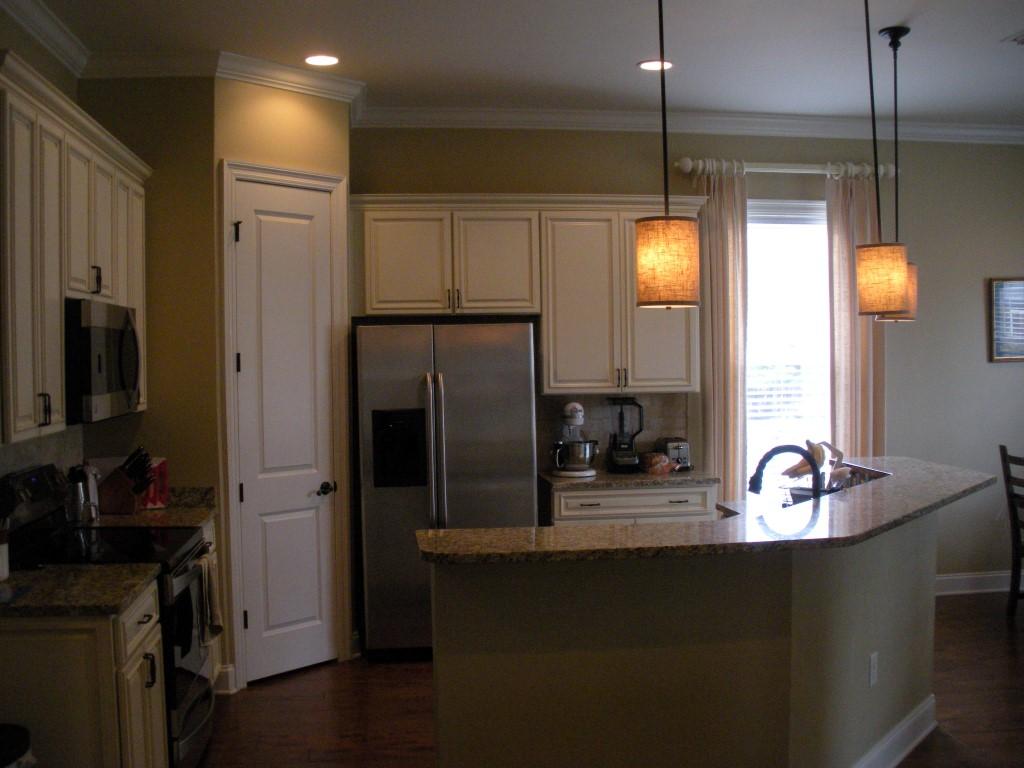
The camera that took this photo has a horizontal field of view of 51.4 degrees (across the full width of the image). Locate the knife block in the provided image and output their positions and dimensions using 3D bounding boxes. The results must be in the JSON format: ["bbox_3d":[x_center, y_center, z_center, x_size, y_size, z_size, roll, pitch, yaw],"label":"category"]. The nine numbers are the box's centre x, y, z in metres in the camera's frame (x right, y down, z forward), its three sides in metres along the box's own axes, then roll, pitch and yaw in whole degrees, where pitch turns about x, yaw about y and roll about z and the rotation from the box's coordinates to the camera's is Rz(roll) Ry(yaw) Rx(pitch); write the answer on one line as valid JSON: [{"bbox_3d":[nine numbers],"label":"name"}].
[{"bbox_3d":[-1.732,0.467,4.692,0.165,0.205,0.100,-1,2,-7],"label":"knife block"}]

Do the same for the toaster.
[{"bbox_3d":[0.942,0.408,6.203,0.150,0.180,0.260,-1,2,-3],"label":"toaster"}]

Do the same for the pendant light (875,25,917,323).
[{"bbox_3d":[1.693,-0.923,4.692,0.190,1.284,0.190,-1,2,-7],"label":"pendant light"}]

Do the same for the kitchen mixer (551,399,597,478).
[{"bbox_3d":[0.360,0.315,6.155,0.262,0.420,0.360,-1,2,-7],"label":"kitchen mixer"}]

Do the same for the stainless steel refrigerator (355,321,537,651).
[{"bbox_3d":[-0.371,0.562,5.848,0.910,1.758,0.820,-1,2,-7],"label":"stainless steel refrigerator"}]

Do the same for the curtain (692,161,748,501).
[{"bbox_3d":[1.261,0.045,6.394,0.350,2.690,0.130,-1,2,-7],"label":"curtain"}]

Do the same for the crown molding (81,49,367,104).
[{"bbox_3d":[-1.336,-1.482,5.135,1.490,0.120,0.429,-2,2,-28],"label":"crown molding"}]

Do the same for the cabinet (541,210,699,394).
[{"bbox_3d":[0.597,-0.468,6.214,0.915,1.040,0.340,-1,2,-7],"label":"cabinet"}]

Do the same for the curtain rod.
[{"bbox_3d":[1.670,-1.302,6.416,1.420,0.090,0.100,-1,2,-7],"label":"curtain rod"}]

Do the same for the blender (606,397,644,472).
[{"bbox_3d":[0.645,0.294,6.111,0.200,0.425,0.200,-1,2,-4],"label":"blender"}]

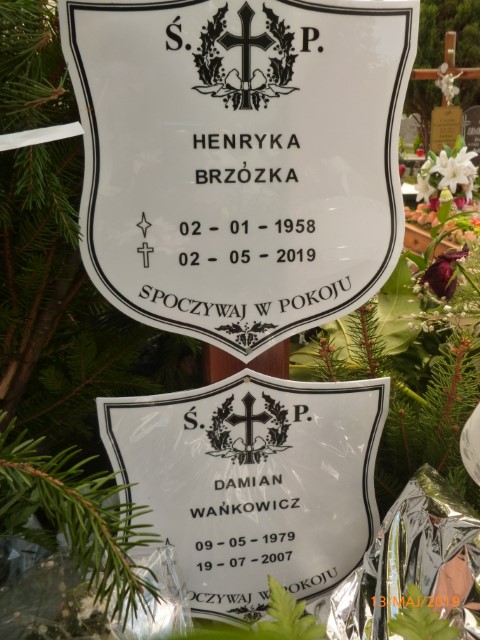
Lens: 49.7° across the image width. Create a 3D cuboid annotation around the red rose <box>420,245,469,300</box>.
[{"bbox_3d":[0.221,-0.050,0.560,0.043,0.062,0.045,27,0,0],"label":"red rose"}]

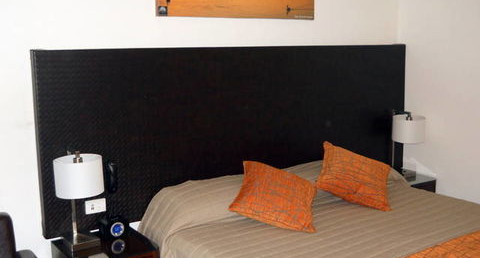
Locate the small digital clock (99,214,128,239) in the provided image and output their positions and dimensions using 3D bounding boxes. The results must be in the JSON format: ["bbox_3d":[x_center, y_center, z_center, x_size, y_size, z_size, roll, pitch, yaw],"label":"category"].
[{"bbox_3d":[-0.706,0.548,2.870,0.120,0.100,0.105,-7,11,-36],"label":"small digital clock"}]

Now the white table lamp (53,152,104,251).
[{"bbox_3d":[-0.828,0.369,2.663,0.240,0.520,0.275,-7,10,-32],"label":"white table lamp"}]

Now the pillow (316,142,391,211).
[{"bbox_3d":[0.720,0.290,3.191,0.450,0.140,0.440,20,34,4],"label":"pillow"}]

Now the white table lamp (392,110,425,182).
[{"bbox_3d":[1.288,0.132,3.963,0.240,0.520,0.275,-7,10,-32],"label":"white table lamp"}]

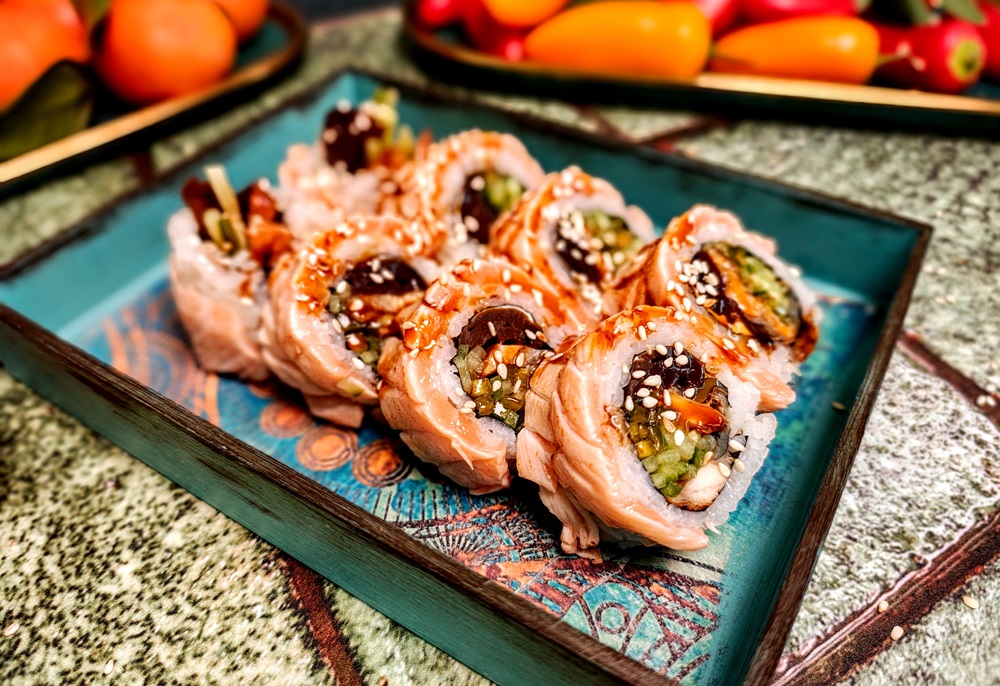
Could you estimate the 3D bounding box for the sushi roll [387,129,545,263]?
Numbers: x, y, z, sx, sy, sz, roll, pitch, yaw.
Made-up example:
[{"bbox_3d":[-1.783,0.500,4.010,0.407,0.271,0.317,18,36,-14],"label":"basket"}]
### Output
[{"bbox_3d":[-0.011,-0.040,0.223,0.028,0.046,0.046,5,51,46],"label":"sushi roll"}]

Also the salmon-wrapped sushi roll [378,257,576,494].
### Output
[{"bbox_3d":[-0.004,0.009,0.176,0.049,0.028,0.049,40,57,-2],"label":"salmon-wrapped sushi roll"}]

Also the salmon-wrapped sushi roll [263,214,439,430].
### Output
[{"bbox_3d":[-0.035,-0.005,0.188,0.048,0.028,0.048,51,51,-10],"label":"salmon-wrapped sushi roll"}]

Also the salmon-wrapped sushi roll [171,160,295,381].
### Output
[{"bbox_3d":[-0.070,-0.021,0.209,0.044,0.049,0.044,-1,44,1],"label":"salmon-wrapped sushi roll"}]

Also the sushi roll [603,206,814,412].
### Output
[{"bbox_3d":[0.053,-0.006,0.186,0.050,0.027,0.050,43,58,-7],"label":"sushi roll"}]

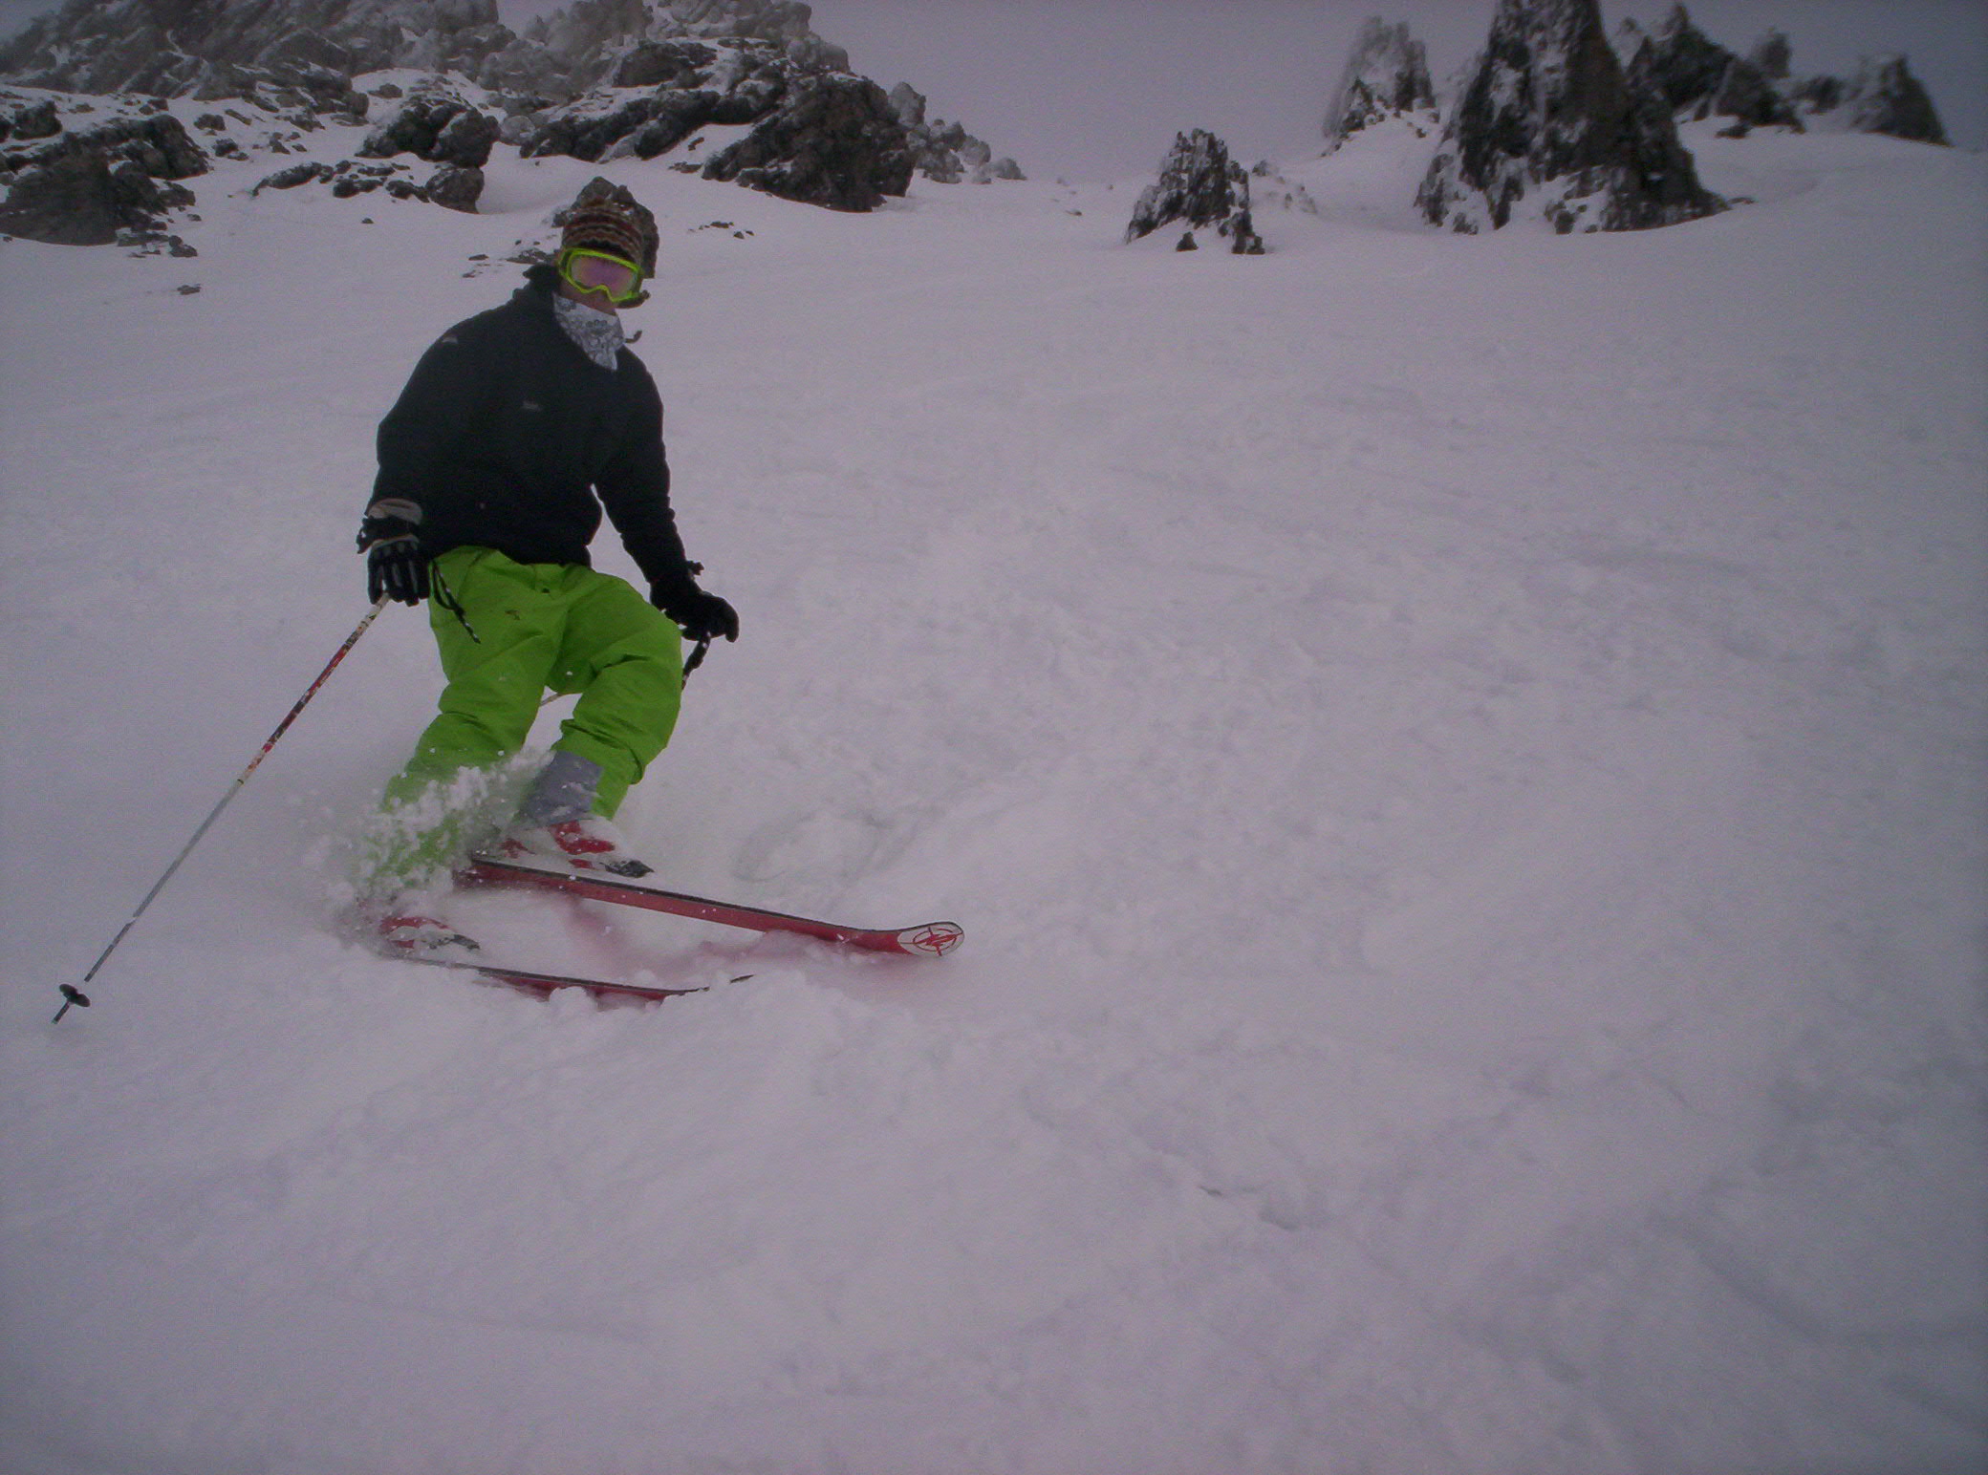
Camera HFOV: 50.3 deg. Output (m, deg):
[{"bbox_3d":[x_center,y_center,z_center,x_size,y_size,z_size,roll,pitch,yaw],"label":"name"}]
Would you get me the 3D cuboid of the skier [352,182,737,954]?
[{"bbox_3d":[-0.939,-0.365,4.420,0.740,1.560,0.640,8,-2,-27],"label":"skier"}]

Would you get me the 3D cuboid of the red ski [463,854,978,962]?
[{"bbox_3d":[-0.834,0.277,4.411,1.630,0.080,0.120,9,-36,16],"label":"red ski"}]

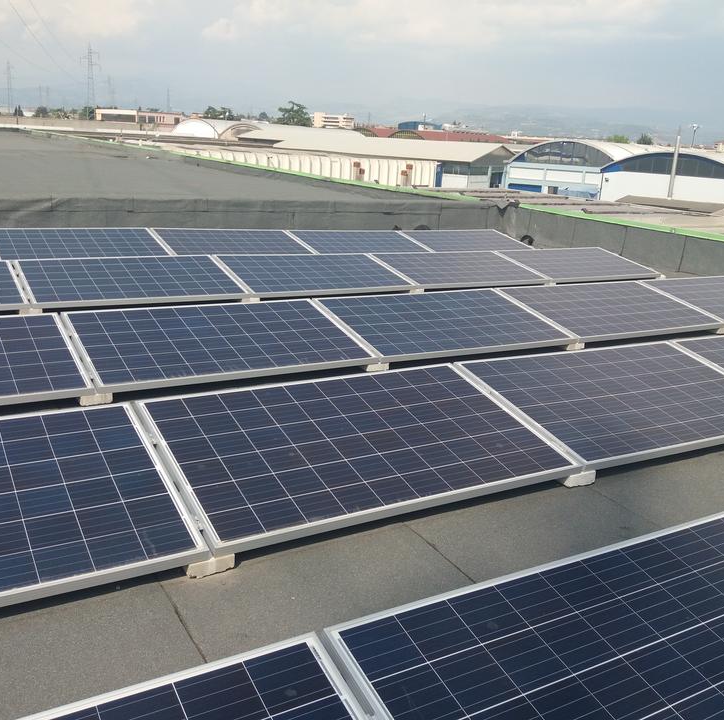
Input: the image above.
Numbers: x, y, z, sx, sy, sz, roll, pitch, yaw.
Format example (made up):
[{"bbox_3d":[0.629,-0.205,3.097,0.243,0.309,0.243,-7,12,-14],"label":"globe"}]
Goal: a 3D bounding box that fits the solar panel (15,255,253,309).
[{"bbox_3d":[-1.886,-0.664,6.376,1.650,0.045,0.990,-6,28,-29],"label":"solar panel"}]

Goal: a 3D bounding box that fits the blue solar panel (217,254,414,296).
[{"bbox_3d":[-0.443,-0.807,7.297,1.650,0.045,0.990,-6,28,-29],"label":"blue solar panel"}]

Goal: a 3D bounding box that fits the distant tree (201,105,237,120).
[{"bbox_3d":[-33.645,-52.718,181.827,8.400,13.098,8.400,0,16,-11],"label":"distant tree"}]

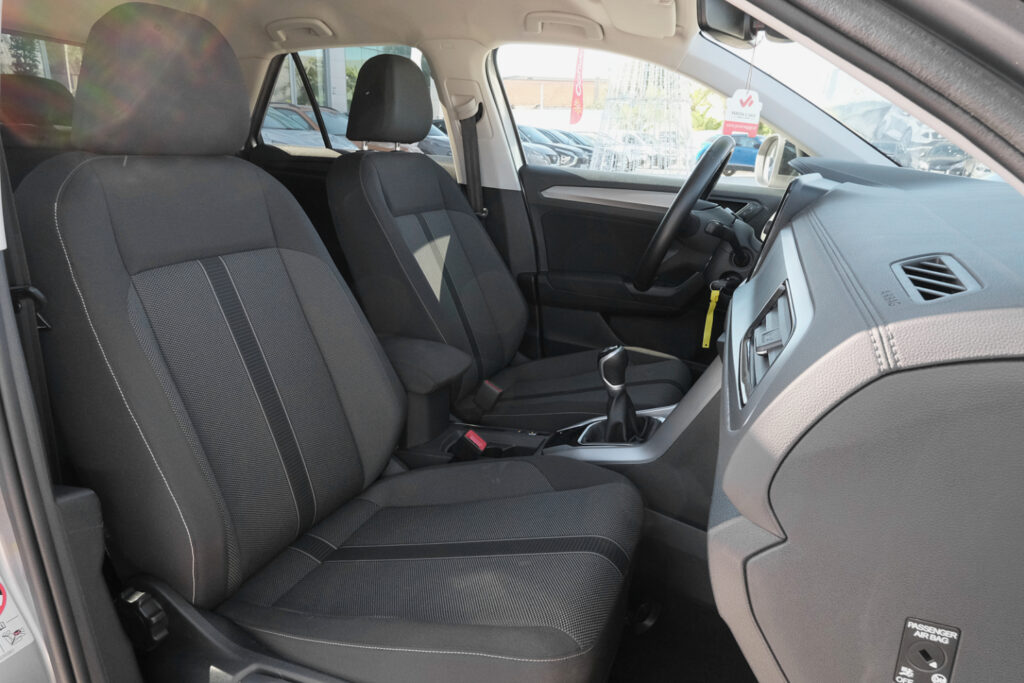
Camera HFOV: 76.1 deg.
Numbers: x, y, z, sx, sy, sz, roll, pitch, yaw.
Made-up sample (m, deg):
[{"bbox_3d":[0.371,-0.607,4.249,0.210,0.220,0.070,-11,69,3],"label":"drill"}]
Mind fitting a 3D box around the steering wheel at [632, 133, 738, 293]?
[{"bbox_3d":[0.383,-0.268,1.437,0.090,0.370,0.370,29,23,7],"label":"steering wheel"}]

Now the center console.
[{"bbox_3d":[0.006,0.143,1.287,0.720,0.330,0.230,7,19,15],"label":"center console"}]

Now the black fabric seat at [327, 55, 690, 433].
[{"bbox_3d":[0.027,-0.172,1.578,0.850,0.950,0.520,7,19,15],"label":"black fabric seat"}]

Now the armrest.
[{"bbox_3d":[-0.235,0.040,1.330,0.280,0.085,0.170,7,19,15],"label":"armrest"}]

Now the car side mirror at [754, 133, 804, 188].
[{"bbox_3d":[0.752,-0.499,1.837,0.130,0.150,0.220,4,18,4],"label":"car side mirror"}]

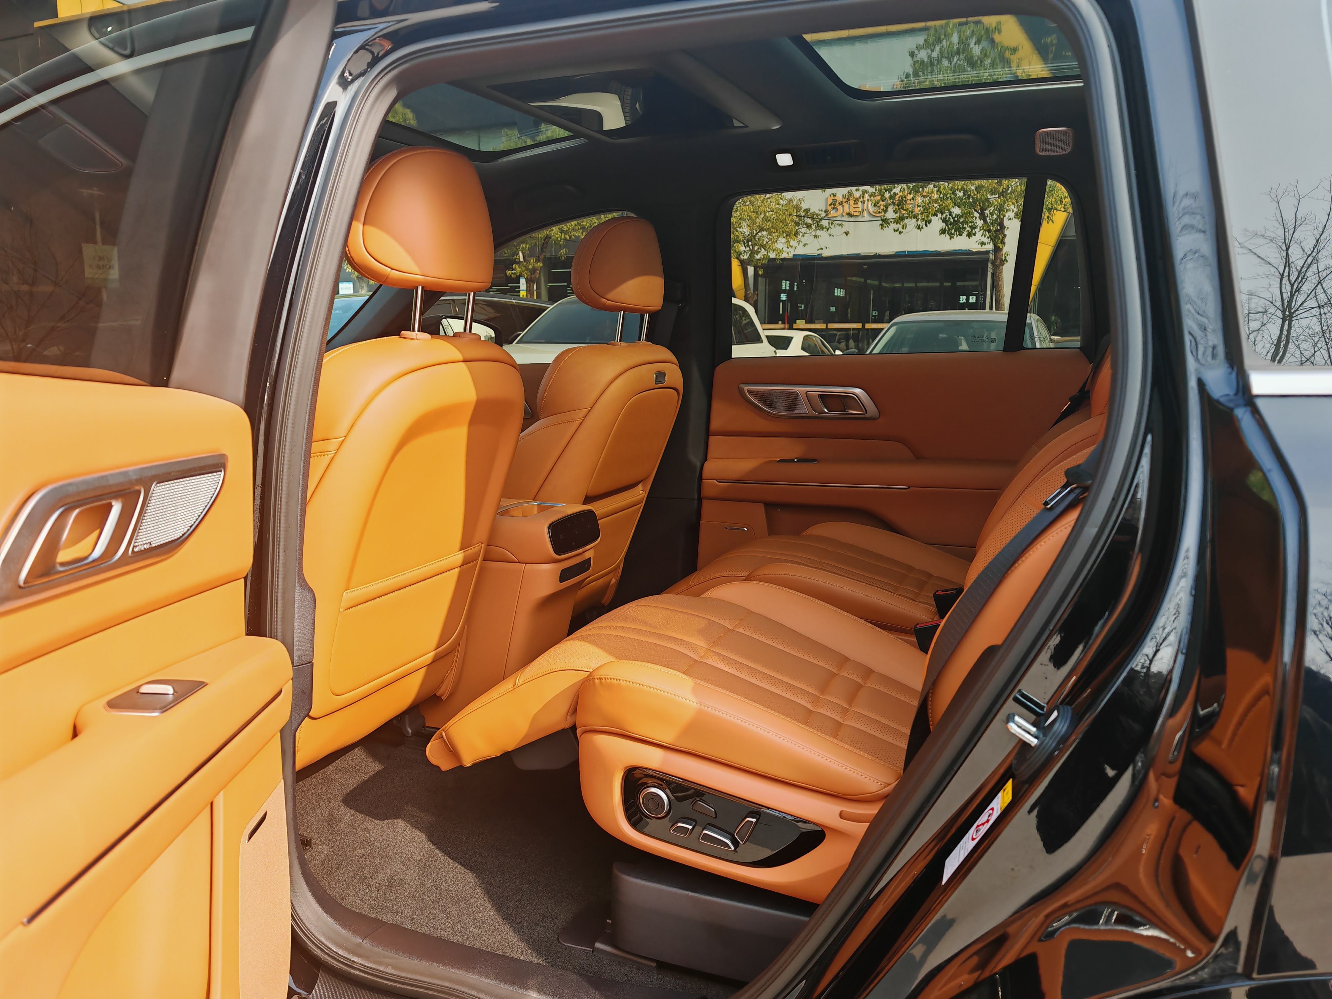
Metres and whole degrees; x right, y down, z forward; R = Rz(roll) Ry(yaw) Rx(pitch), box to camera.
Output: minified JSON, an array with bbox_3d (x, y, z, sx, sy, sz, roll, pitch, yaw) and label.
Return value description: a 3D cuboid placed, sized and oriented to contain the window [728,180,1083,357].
[{"bbox_3d":[0.533,-0.525,2.454,0.840,0.391,0.060,4,23,22],"label":"window"}]

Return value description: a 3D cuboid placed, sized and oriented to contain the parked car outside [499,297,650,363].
[{"bbox_3d":[-0.274,-1.164,9.659,1.840,1.570,4.600,4,10,21],"label":"parked car outside"}]

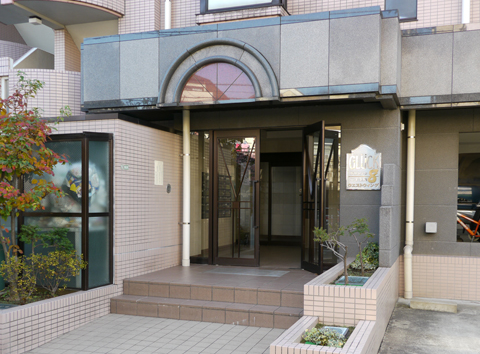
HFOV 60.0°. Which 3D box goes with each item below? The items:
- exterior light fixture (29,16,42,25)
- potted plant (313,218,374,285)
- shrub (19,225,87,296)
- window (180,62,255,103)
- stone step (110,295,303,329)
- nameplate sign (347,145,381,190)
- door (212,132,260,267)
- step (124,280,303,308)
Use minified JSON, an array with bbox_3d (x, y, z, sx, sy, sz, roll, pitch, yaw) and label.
[{"bbox_3d":[-3.680,-2.810,7.500,0.180,0.110,0.180,0,-2,16],"label":"exterior light fixture"},{"bbox_3d":[1.157,0.825,4.660,0.670,0.700,0.550,0,-2,16],"label":"potted plant"},{"bbox_3d":[-2.330,1.040,5.170,0.760,0.830,0.620,0,-2,16],"label":"shrub"},{"bbox_3d":[-0.335,-1.405,6.200,1.160,0.600,0.080,0,-2,16],"label":"window"},{"bbox_3d":[-0.430,1.645,5.090,2.430,0.187,0.300,0,-2,16],"label":"stone step"},{"bbox_3d":[1.885,-0.150,6.310,0.510,0.690,0.050,0,-2,16],"label":"nameplate sign"},{"bbox_3d":[-0.058,0.352,6.890,0.800,2.230,0.060,0,-2,16],"label":"door"},{"bbox_3d":[-0.350,1.475,5.390,2.370,0.187,0.280,0,-2,16],"label":"step"}]

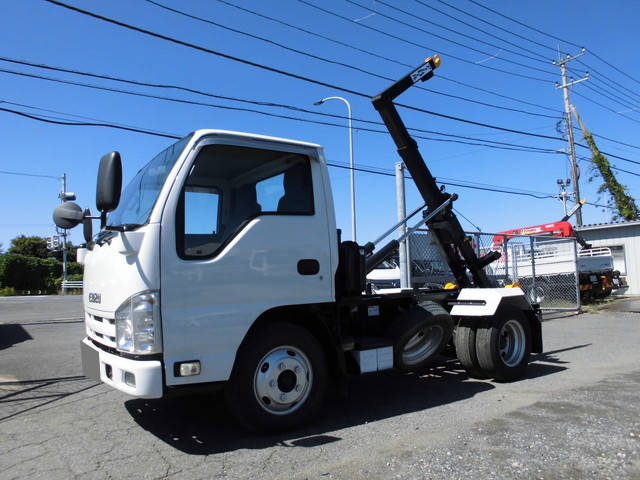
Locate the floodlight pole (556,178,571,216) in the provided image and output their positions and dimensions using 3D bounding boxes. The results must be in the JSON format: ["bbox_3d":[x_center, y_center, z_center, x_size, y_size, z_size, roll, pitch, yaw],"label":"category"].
[{"bbox_3d":[16.840,-0.387,32.649,0.950,7.640,0.450,-4,-6,23],"label":"floodlight pole"}]

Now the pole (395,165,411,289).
[{"bbox_3d":[1.616,0.071,9.271,0.150,3.190,0.150,-2,-5,0],"label":"pole"}]

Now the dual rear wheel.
[{"bbox_3d":[1.697,0.983,4.682,0.690,0.690,0.420,2,-6,-36],"label":"dual rear wheel"}]

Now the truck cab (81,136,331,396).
[{"bbox_3d":[-0.959,0.146,3.620,1.540,1.620,1.700,2,-6,-36],"label":"truck cab"}]

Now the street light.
[{"bbox_3d":[0.893,-1.821,20.642,1.900,8.840,0.300,-3,-5,12],"label":"street light"}]

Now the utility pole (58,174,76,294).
[{"bbox_3d":[-15.889,-0.374,30.000,0.800,7.550,0.450,-2,-5,0],"label":"utility pole"}]

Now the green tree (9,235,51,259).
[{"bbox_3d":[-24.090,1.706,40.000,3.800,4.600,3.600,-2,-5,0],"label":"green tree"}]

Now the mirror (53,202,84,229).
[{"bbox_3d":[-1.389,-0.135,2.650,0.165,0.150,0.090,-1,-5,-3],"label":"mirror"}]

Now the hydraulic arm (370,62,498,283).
[{"bbox_3d":[1.327,-0.788,5.387,2.050,2.680,0.600,2,-6,-36],"label":"hydraulic arm"}]

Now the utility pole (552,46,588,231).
[{"bbox_3d":[11.366,-3.085,21.062,1.900,10.820,0.500,-6,-6,43],"label":"utility pole"}]

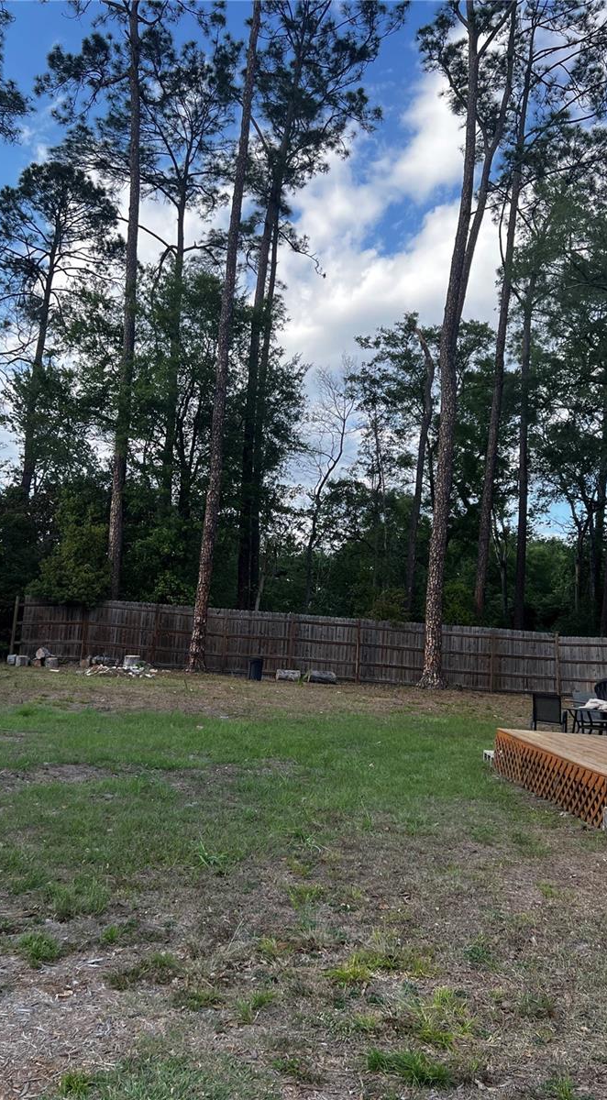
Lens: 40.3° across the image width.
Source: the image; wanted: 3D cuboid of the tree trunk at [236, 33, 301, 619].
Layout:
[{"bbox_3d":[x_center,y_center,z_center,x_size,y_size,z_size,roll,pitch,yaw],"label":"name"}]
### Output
[{"bbox_3d":[-1.519,-9.256,35.093,0.800,26.260,0.550,4,-6,0],"label":"tree trunk"}]

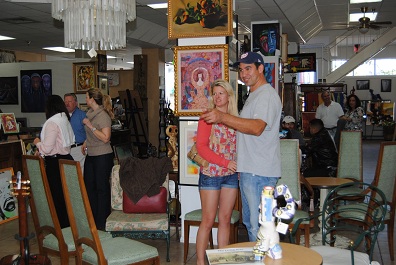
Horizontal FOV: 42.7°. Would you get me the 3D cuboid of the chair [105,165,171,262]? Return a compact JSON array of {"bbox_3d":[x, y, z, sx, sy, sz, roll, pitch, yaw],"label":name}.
[{"bbox_3d":[-0.588,0.775,5.076,0.610,0.850,0.740,-1,2,-3],"label":"chair"}]

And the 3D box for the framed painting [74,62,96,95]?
[{"bbox_3d":[-1.869,-0.895,8.400,0.420,0.520,0.050,0,2,10],"label":"framed painting"}]

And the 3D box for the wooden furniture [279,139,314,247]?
[{"bbox_3d":[0.784,0.632,4.730,0.570,1.130,0.620,-1,2,5],"label":"wooden furniture"}]

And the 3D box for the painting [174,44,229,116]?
[{"bbox_3d":[0.040,-0.546,5.350,0.590,0.750,0.050,0,2,19],"label":"painting"}]

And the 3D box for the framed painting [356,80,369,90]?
[{"bbox_3d":[6.036,-1.716,18.500,0.480,0.360,0.040,-1,2,0],"label":"framed painting"}]

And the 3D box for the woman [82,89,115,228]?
[{"bbox_3d":[-1.166,0.340,5.968,0.370,1.660,0.430,-1,2,-18],"label":"woman"}]

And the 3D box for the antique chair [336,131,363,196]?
[{"bbox_3d":[1.821,0.557,6.029,0.400,1.150,0.520,0,2,13],"label":"antique chair"}]

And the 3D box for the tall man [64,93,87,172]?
[{"bbox_3d":[-1.608,0.313,6.517,0.540,1.680,0.360,0,3,20],"label":"tall man"}]

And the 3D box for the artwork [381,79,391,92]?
[{"bbox_3d":[6.891,-1.702,18.500,0.375,0.450,0.040,-1,2,0],"label":"artwork"}]

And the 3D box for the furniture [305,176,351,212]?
[{"bbox_3d":[1.265,0.826,4.989,0.600,0.710,0.600,-1,2,0],"label":"furniture"}]

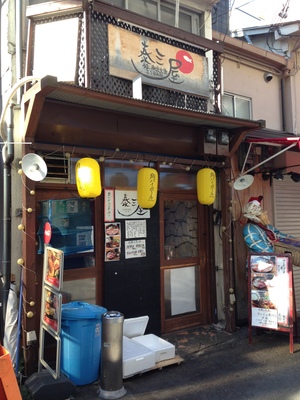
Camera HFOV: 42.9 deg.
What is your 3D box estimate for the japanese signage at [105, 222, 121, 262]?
[{"bbox_3d":[-0.412,0.473,4.272,0.205,0.427,0.008,1,-3,-40],"label":"japanese signage"}]

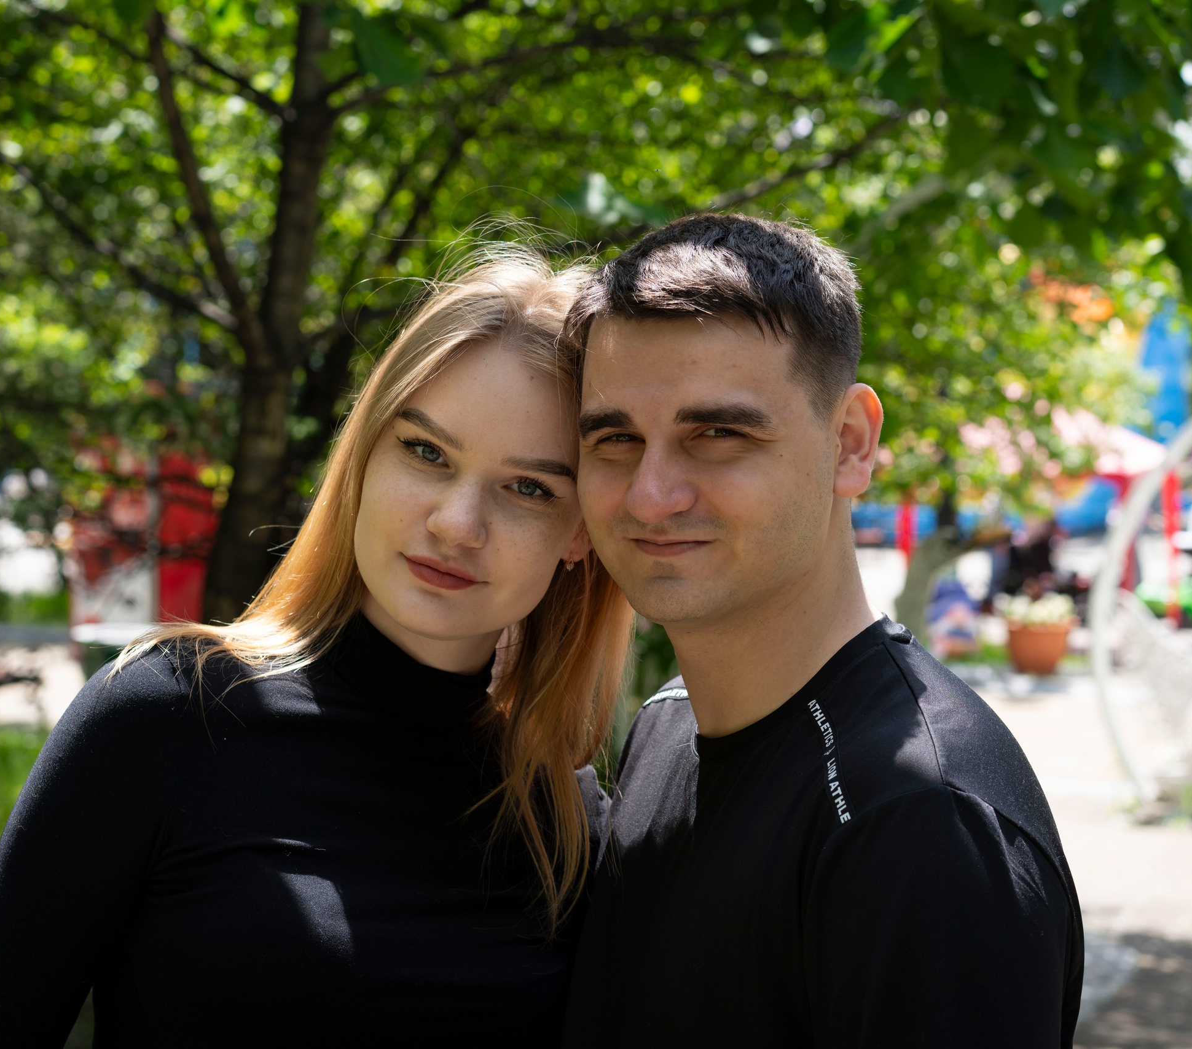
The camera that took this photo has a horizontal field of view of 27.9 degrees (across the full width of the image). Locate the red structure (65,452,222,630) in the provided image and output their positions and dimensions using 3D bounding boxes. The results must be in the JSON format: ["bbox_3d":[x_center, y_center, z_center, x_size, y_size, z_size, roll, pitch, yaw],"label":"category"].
[{"bbox_3d":[-4.370,0.290,23.200,1.050,2.050,0.970,0,0,26],"label":"red structure"}]

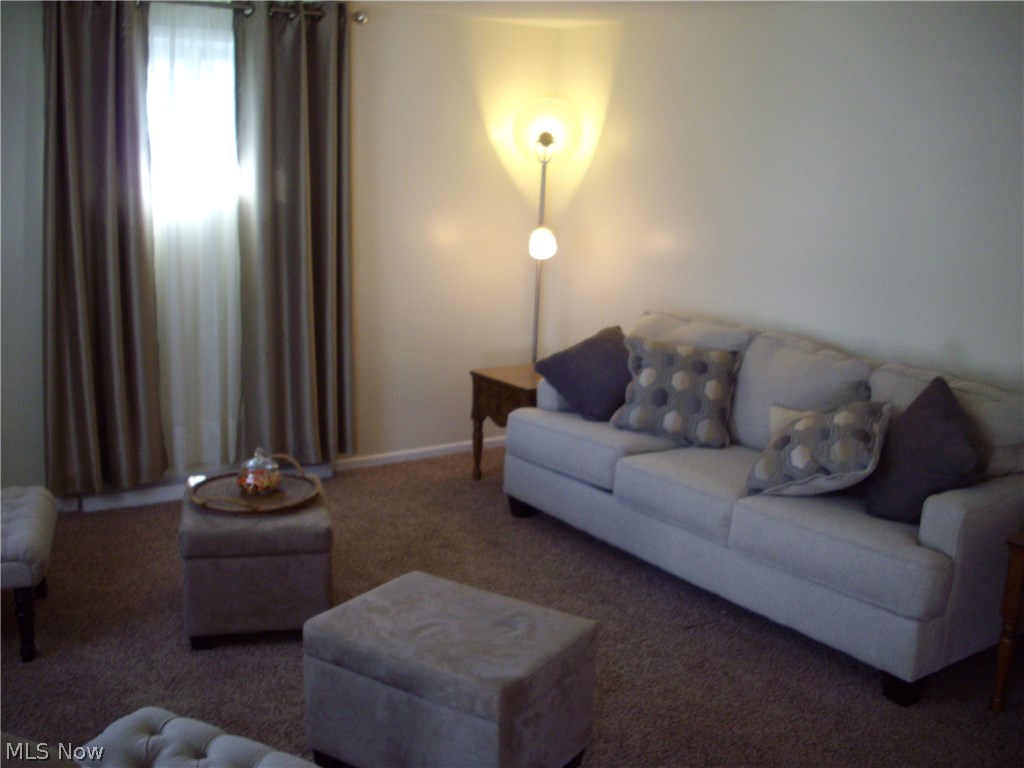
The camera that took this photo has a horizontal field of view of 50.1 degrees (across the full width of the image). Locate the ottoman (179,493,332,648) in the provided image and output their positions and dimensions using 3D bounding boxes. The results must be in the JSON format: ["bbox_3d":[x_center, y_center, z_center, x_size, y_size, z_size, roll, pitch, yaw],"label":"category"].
[{"bbox_3d":[-0.923,0.624,3.964,0.474,0.428,0.617,-2,12,-14],"label":"ottoman"}]

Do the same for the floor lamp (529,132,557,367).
[{"bbox_3d":[0.139,-0.456,5.976,0.245,1.792,0.245,-6,13,-32],"label":"floor lamp"}]

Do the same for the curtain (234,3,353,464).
[{"bbox_3d":[-1.061,-0.701,5.393,0.592,2.290,0.133,-6,13,-32],"label":"curtain"}]

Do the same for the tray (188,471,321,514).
[{"bbox_3d":[-0.918,0.397,3.939,0.464,0.041,0.464,-2,12,-14],"label":"tray"}]

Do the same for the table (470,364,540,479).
[{"bbox_3d":[0.191,0.237,5.581,0.643,0.593,0.603,-6,14,-33],"label":"table"}]

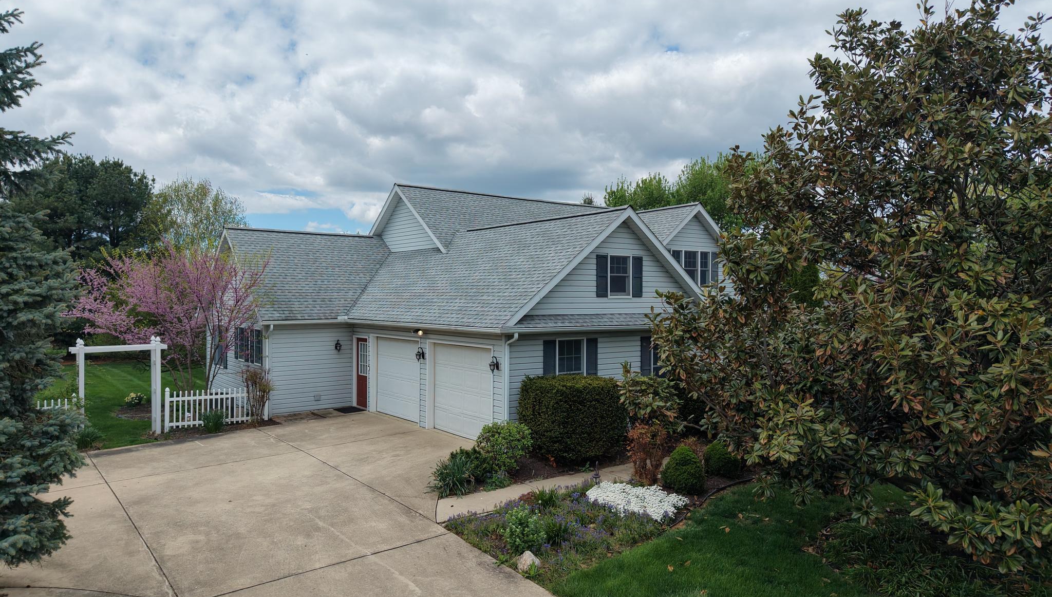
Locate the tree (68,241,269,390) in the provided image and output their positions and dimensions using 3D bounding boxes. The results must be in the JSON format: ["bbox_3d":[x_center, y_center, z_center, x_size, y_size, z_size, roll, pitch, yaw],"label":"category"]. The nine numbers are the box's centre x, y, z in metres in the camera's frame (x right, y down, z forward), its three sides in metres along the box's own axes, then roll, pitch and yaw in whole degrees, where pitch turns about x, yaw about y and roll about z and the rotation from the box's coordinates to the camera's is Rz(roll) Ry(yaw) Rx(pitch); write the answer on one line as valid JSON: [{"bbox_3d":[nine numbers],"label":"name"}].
[{"bbox_3d":[-9.950,0.785,20.300,5.500,4.800,4.900,0,0,-26],"label":"tree"}]

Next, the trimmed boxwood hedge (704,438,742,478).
[{"bbox_3d":[3.600,2.857,13.150,0.760,0.700,0.740,0,0,0],"label":"trimmed boxwood hedge"}]

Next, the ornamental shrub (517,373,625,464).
[{"bbox_3d":[0.918,2.399,14.556,1.950,1.580,1.650,0,0,-36],"label":"ornamental shrub"}]

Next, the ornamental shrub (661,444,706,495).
[{"bbox_3d":[2.600,2.808,12.020,0.760,0.780,0.760,0,0,0],"label":"ornamental shrub"}]

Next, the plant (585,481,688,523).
[{"bbox_3d":[1.710,3.081,11.200,1.270,0.250,1.720,0,0,-36],"label":"plant"}]

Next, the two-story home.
[{"bbox_3d":[-0.956,-0.263,24.411,15.350,7.010,15.850,0,0,-36],"label":"two-story home"}]

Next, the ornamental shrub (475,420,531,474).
[{"bbox_3d":[-0.420,2.718,13.400,1.030,0.930,1.000,0,0,0],"label":"ornamental shrub"}]

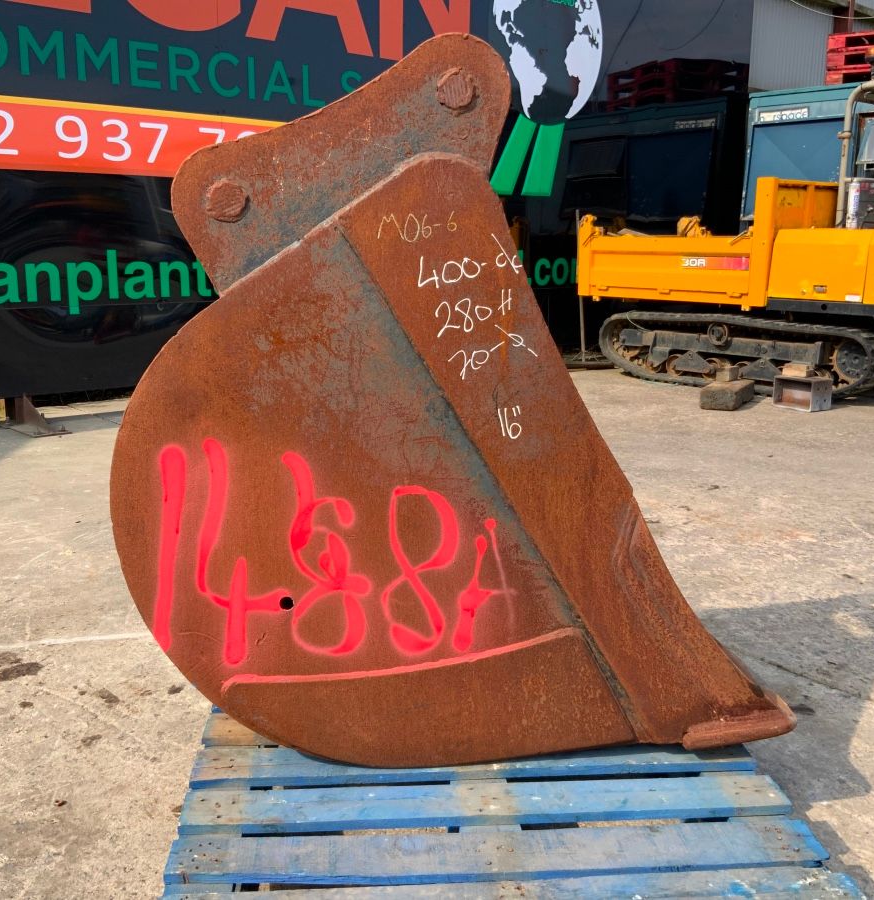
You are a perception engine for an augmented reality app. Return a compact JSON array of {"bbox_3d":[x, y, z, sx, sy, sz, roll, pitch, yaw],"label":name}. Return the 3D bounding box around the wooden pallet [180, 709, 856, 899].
[{"bbox_3d":[0.069,0.621,1.867,1.000,0.157,1.200,0,12,-5],"label":"wooden pallet"}]

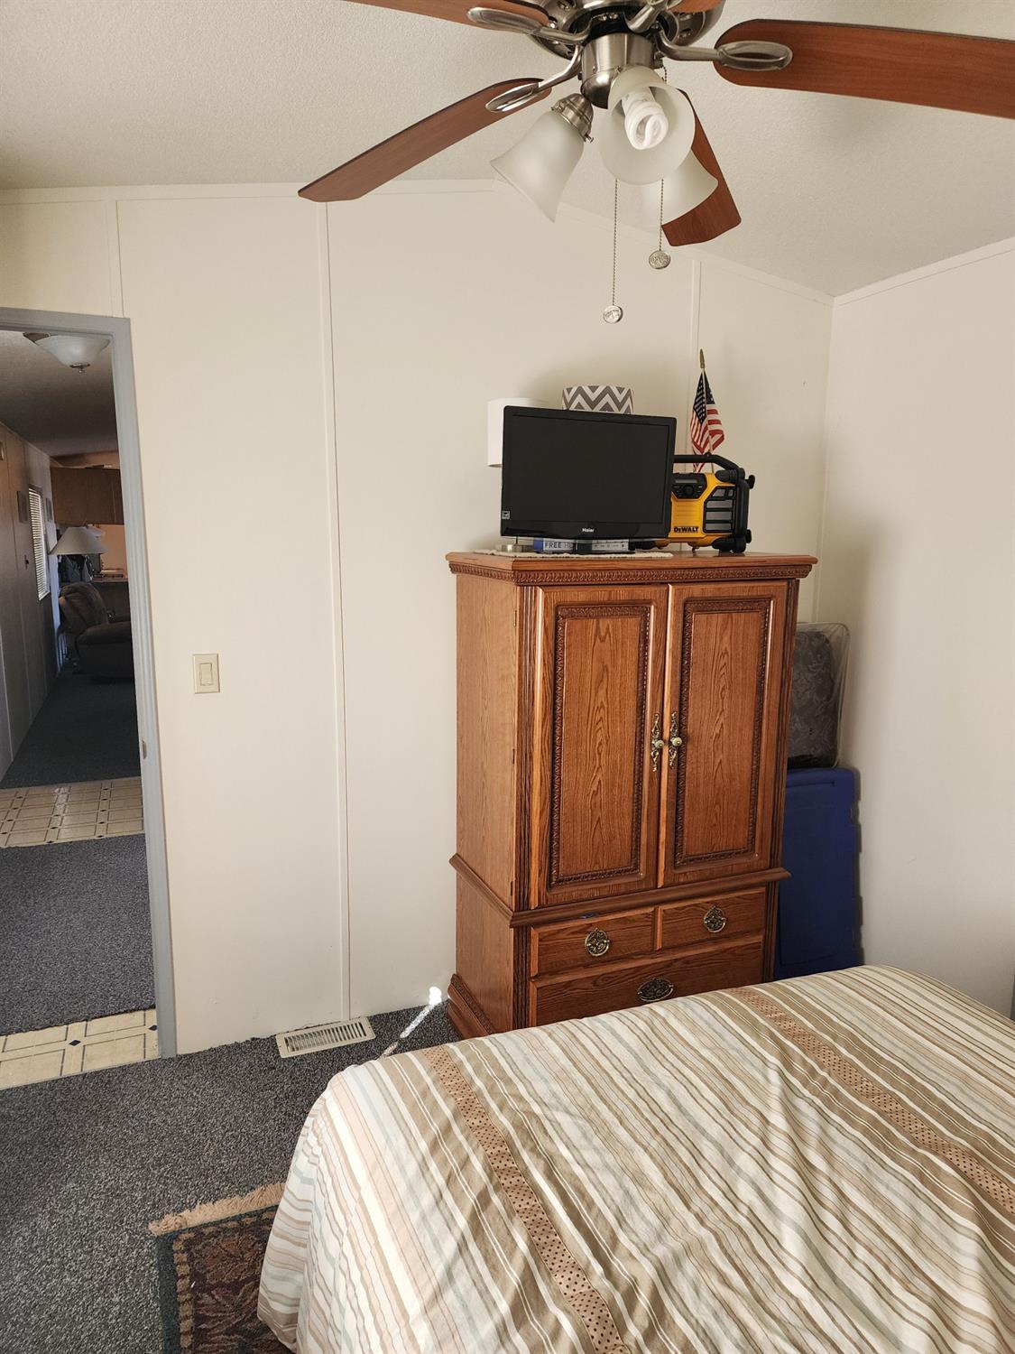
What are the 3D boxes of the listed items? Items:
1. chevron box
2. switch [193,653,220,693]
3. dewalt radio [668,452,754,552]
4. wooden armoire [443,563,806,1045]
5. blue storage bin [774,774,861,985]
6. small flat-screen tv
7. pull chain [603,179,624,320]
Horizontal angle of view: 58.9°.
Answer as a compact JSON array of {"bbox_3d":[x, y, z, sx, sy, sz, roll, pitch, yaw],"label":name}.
[{"bbox_3d":[0.271,-0.785,2.716,0.213,0.170,0.213,-4,11,-21],"label":"chevron box"},{"bbox_3d":[-0.857,-0.009,2.563,0.069,0.114,0.012,-4,11,-21],"label":"switch"},{"bbox_3d":[0.562,-0.540,2.805,0.385,0.303,0.210,1,10,3],"label":"dewalt radio"},{"bbox_3d":[0.353,0.379,2.768,0.961,1.497,0.523,-4,11,-21],"label":"wooden armoire"},{"bbox_3d":[0.941,0.686,3.195,0.440,0.750,0.380,-4,11,-21],"label":"blue storage bin"},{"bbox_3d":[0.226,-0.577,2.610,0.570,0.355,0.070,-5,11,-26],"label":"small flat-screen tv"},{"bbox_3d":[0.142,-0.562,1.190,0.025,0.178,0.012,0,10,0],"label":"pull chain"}]

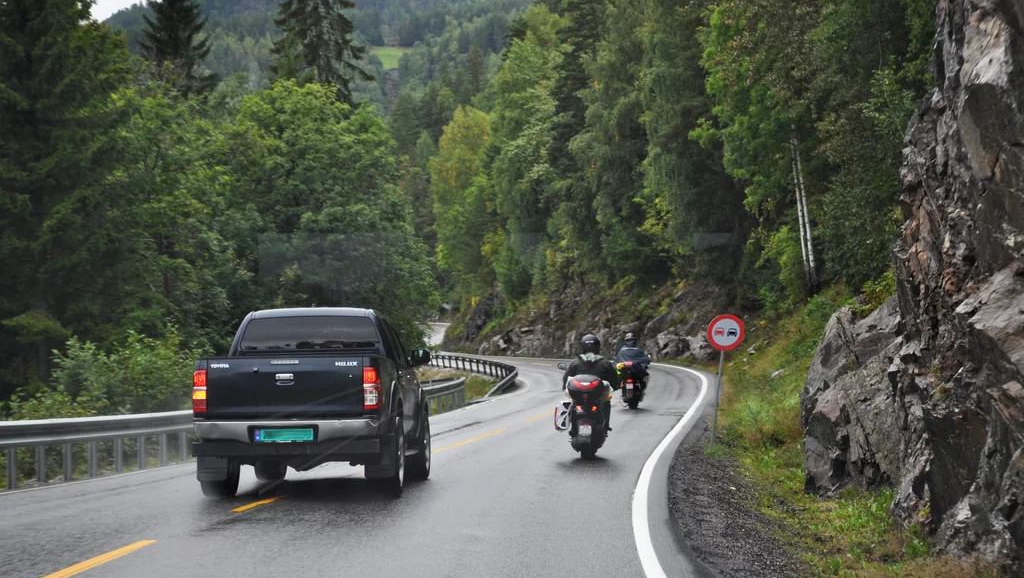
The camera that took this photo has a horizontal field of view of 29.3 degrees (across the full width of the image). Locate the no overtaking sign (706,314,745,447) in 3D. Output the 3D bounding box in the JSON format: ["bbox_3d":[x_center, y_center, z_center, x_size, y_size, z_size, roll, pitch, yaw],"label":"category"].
[{"bbox_3d":[3.400,1.485,31.800,0.610,2.170,0.100,7,-2,6],"label":"no overtaking sign"}]

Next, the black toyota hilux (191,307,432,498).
[{"bbox_3d":[-1.860,1.100,19.800,1.860,1.840,5.260,0,-2,2],"label":"black toyota hilux"}]

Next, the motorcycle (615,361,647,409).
[{"bbox_3d":[2.660,2.030,43.200,0.800,1.200,2.150,0,-2,10],"label":"motorcycle"}]

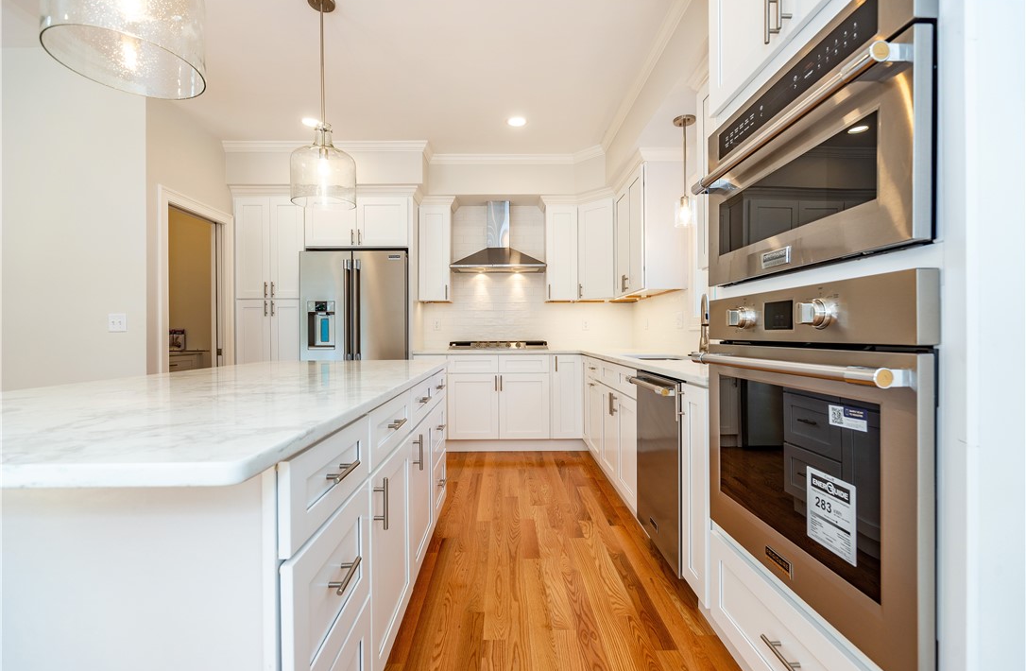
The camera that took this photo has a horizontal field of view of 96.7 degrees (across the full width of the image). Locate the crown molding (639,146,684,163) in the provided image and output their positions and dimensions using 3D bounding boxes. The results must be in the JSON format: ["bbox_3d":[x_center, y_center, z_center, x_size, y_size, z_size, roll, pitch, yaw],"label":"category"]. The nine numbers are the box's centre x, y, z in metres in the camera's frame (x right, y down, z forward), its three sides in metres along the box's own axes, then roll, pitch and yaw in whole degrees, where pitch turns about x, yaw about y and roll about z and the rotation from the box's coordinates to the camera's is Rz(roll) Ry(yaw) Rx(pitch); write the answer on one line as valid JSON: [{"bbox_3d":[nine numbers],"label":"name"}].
[{"bbox_3d":[1.077,-1.301,3.292,0.351,0.074,0.065,0,0,-1],"label":"crown molding"}]

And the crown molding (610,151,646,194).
[{"bbox_3d":[0.927,-1.301,3.684,0.064,0.074,0.855,0,0,-1],"label":"crown molding"}]

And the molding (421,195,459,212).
[{"bbox_3d":[-0.715,-1.296,4.520,0.318,0.076,0.305,0,0,-1],"label":"molding"}]

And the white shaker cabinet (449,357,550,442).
[{"bbox_3d":[-0.126,0.545,4.335,0.914,0.765,0.610,0,0,-1],"label":"white shaker cabinet"}]

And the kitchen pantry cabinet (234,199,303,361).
[{"bbox_3d":[-2.139,-0.087,4.309,0.606,2.285,0.610,0,0,-1],"label":"kitchen pantry cabinet"}]

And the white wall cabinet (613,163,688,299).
[{"bbox_3d":[1.097,-0.804,3.729,0.332,0.923,0.815,0,0,-1],"label":"white wall cabinet"}]

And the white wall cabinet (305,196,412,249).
[{"bbox_3d":[-1.374,-0.998,4.316,0.929,0.467,0.610,0,0,-1],"label":"white wall cabinet"}]

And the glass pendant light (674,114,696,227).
[{"bbox_3d":[1.060,-0.993,2.805,0.137,0.660,0.137,0,0,-1],"label":"glass pendant light"}]

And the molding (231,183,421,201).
[{"bbox_3d":[-1.680,-1.290,4.078,1.674,0.076,0.080,0,0,-1],"label":"molding"}]

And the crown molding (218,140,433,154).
[{"bbox_3d":[-1.611,-1.634,3.944,1.750,0.073,0.062,0,0,-1],"label":"crown molding"}]

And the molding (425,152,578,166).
[{"bbox_3d":[-0.105,-1.655,4.273,1.383,0.075,0.070,0,0,-1],"label":"molding"}]

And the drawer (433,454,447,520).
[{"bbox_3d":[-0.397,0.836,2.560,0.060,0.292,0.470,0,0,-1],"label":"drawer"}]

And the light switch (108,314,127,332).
[{"bbox_3d":[-2.624,-0.085,3.023,0.117,0.117,0.012,0,0,-1],"label":"light switch"}]

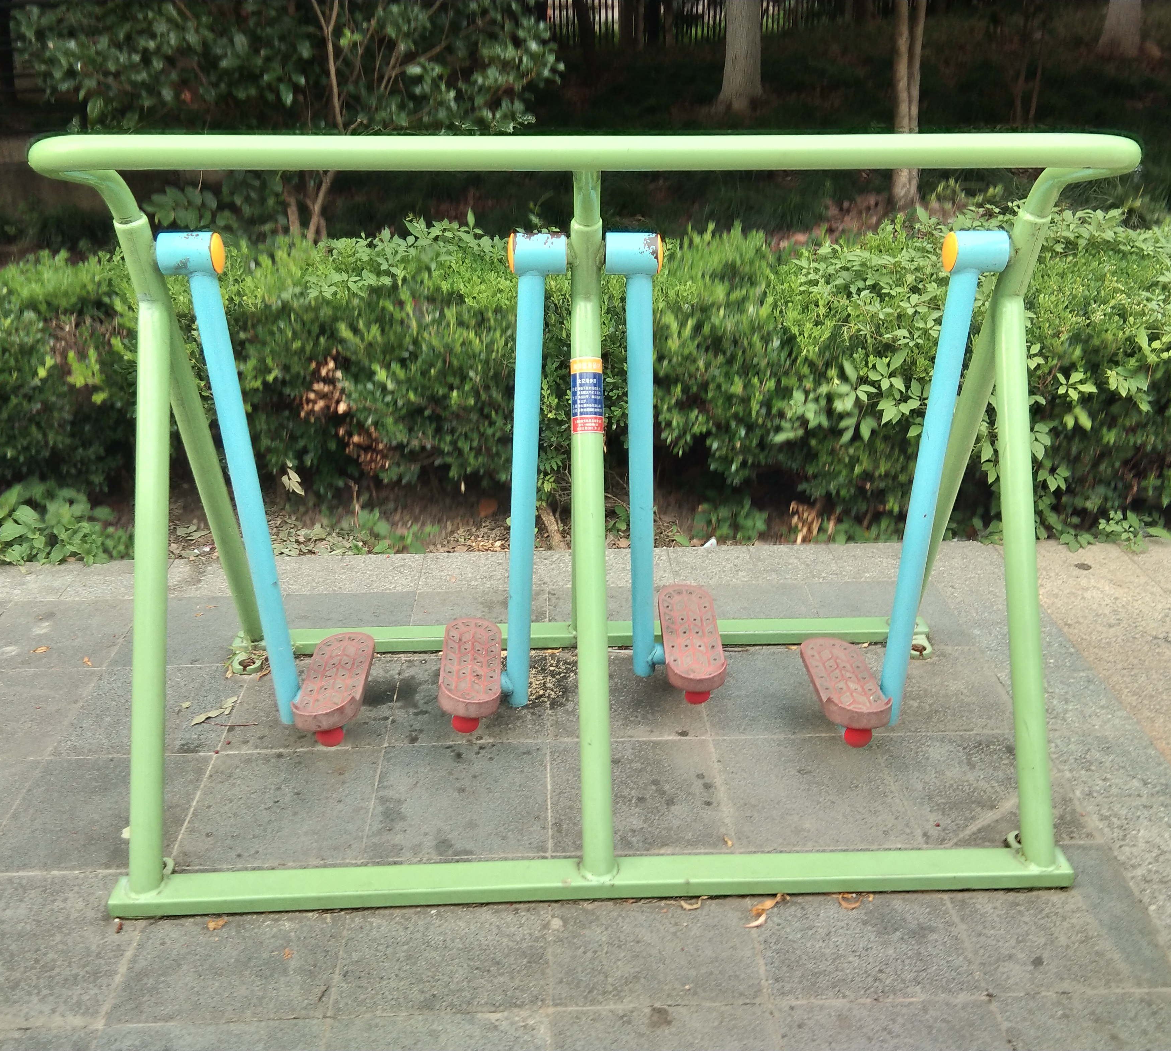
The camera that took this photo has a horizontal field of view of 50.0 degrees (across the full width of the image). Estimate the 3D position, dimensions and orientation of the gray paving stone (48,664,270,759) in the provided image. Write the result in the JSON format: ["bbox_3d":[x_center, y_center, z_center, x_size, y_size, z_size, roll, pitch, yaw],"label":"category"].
[{"bbox_3d":[-1.045,0.465,3.079,0.392,0.040,0.408,-1,23,-1],"label":"gray paving stone"}]

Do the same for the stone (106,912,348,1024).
[{"bbox_3d":[-0.627,0.771,2.307,0.383,0.040,0.408,-1,24,-2],"label":"stone"}]

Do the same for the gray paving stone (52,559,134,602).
[{"bbox_3d":[-1.377,0.174,3.699,0.256,0.040,0.251,-1,24,-2],"label":"gray paving stone"}]

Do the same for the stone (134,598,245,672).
[{"bbox_3d":[-1.058,0.303,3.456,0.392,0.040,0.407,-1,23,-1],"label":"stone"}]

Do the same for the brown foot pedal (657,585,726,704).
[{"bbox_3d":[0.250,0.277,2.993,0.138,0.085,0.383,-1,30,0],"label":"brown foot pedal"}]

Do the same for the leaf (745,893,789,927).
[{"bbox_3d":[0.337,0.713,2.344,0.039,0.015,0.122,16,29,34],"label":"leaf"}]

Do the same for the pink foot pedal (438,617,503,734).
[{"bbox_3d":[-0.263,0.345,2.933,0.138,0.104,0.388,-2,27,-3],"label":"pink foot pedal"}]

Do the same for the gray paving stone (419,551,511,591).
[{"bbox_3d":[-0.360,0.153,3.720,0.251,0.040,0.259,-1,24,-2],"label":"gray paving stone"}]

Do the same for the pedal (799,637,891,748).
[{"bbox_3d":[0.586,0.374,2.854,0.138,0.104,0.388,-2,21,-2],"label":"pedal"}]

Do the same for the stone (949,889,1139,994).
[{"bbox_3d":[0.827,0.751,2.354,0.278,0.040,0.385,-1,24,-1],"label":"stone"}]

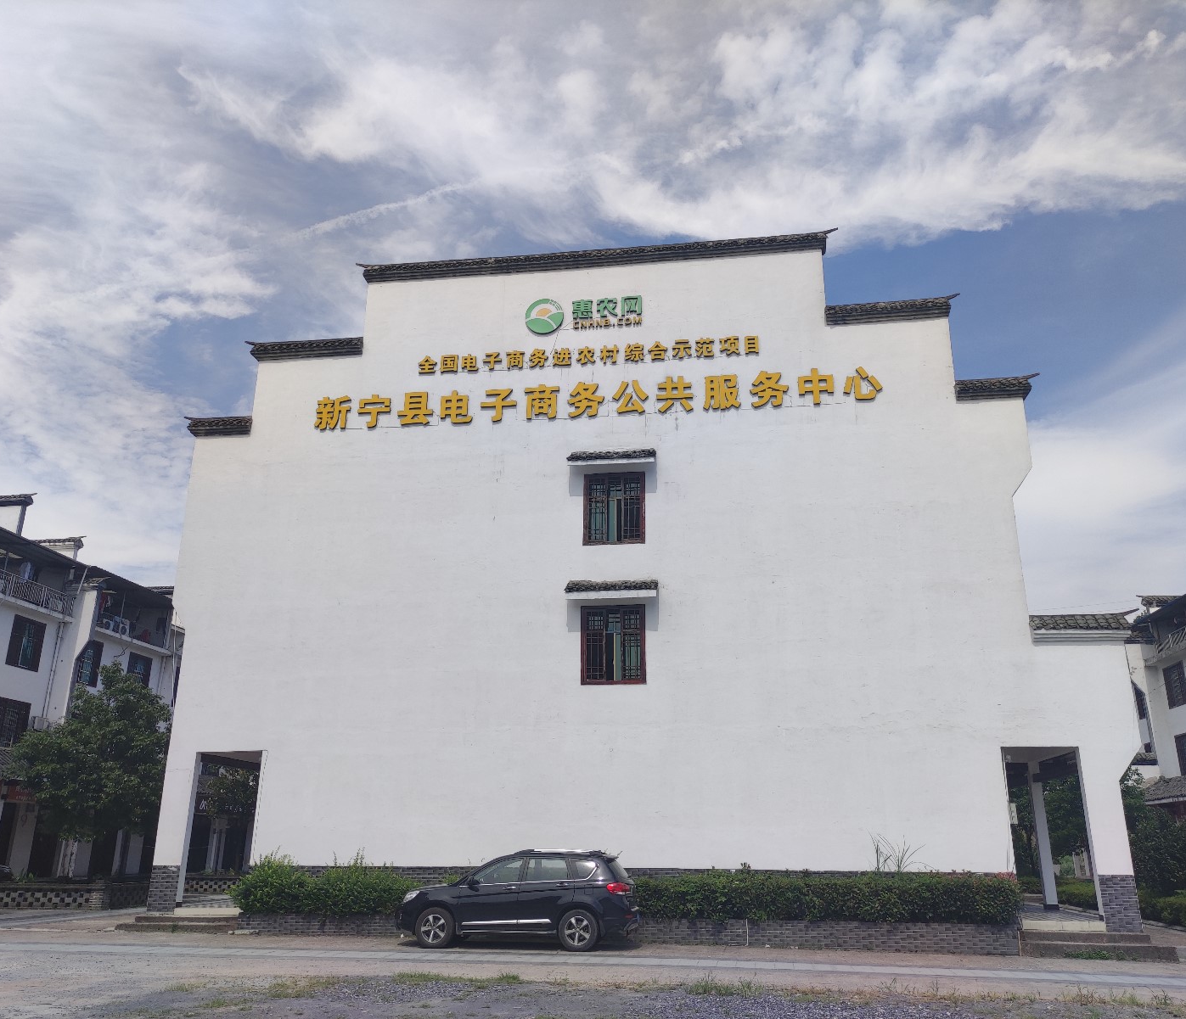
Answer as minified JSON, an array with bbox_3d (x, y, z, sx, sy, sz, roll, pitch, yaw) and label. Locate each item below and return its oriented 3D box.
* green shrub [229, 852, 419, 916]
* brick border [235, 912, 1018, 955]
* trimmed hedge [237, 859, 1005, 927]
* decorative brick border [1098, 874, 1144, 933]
[{"bbox_3d":[-5.487,8.103,21.048,4.550,1.060,0.880,-2,-18,8],"label":"green shrub"},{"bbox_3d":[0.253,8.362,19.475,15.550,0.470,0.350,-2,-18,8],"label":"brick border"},{"bbox_3d":[0.276,7.909,20.256,16.150,0.930,0.880,-2,-18,8],"label":"trimmed hedge"},{"bbox_3d":[10.392,7.798,19.406,0.660,1.070,0.280,-2,-18,8],"label":"decorative brick border"}]

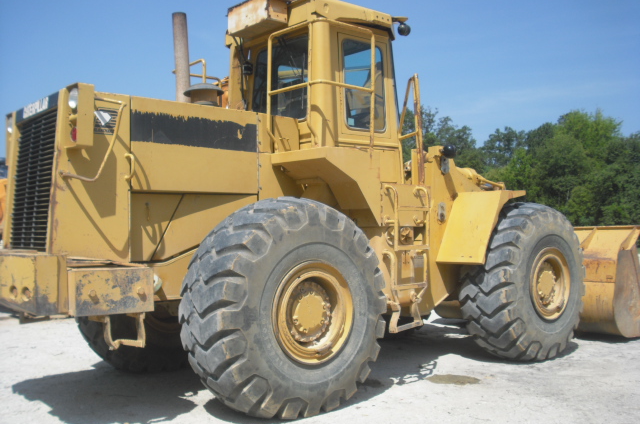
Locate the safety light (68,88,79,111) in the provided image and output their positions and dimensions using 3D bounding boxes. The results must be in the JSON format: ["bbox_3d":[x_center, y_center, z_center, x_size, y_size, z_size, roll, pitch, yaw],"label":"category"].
[{"bbox_3d":[-1.691,-0.776,4.922,0.110,0.160,0.155,0,-2,-40],"label":"safety light"}]

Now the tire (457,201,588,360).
[{"bbox_3d":[2.315,0.791,7.914,1.740,1.740,0.680,0,-2,-41],"label":"tire"}]

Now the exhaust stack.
[{"bbox_3d":[-1.258,-1.338,6.304,0.135,0.900,0.135,-2,-1,-40],"label":"exhaust stack"}]

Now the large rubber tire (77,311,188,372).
[{"bbox_3d":[-1.642,0.835,7.286,1.740,1.740,0.680,0,-2,-40],"label":"large rubber tire"}]

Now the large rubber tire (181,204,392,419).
[{"bbox_3d":[-0.243,0.768,5.599,1.740,1.740,0.680,0,-2,-40],"label":"large rubber tire"}]

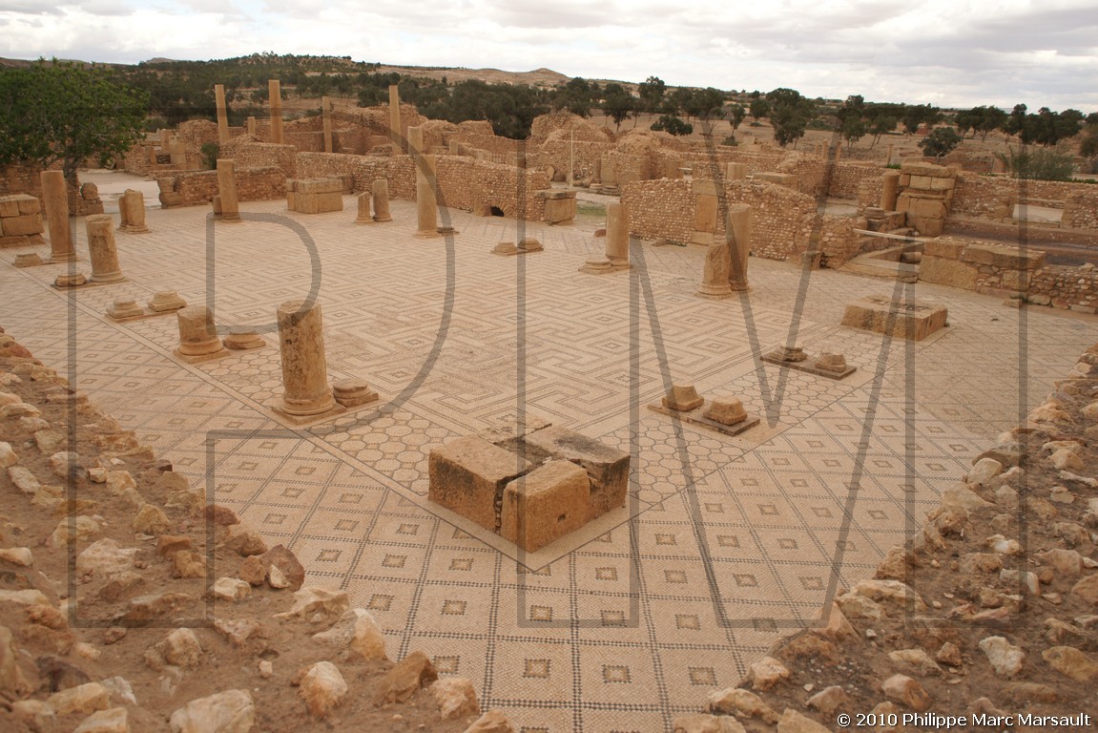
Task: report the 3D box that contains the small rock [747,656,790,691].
[{"bbox_3d":[0.672,0.940,2.245,0.130,0.079,0.098,7,20,19],"label":"small rock"}]

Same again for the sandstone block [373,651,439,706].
[{"bbox_3d":[-0.429,0.932,2.196,0.199,0.130,0.157,-4,20,-13],"label":"sandstone block"}]

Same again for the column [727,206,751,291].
[{"bbox_3d":[3.815,-2.380,14.719,0.550,1.680,0.550,18,25,41],"label":"column"}]

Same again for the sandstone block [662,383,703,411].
[{"bbox_3d":[1.583,0.335,8.691,0.360,0.235,0.360,18,25,41],"label":"sandstone block"}]

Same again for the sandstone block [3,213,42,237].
[{"bbox_3d":[-14.040,-3.771,19.411,0.600,0.487,0.900,18,23,40],"label":"sandstone block"}]

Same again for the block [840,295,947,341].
[{"bbox_3d":[5.891,-0.862,12.497,1.280,0.345,1.280,18,25,41],"label":"block"}]

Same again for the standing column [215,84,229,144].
[{"bbox_3d":[-19.412,-14.338,43.710,0.560,4.500,0.560,18,24,39],"label":"standing column"}]

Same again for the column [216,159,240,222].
[{"bbox_3d":[-10.260,-5.620,23.331,0.640,1.825,0.640,18,24,39],"label":"column"}]

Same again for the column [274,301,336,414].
[{"bbox_3d":[-2.788,-0.128,8.312,0.570,1.170,0.570,18,25,41],"label":"column"}]

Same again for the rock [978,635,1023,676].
[{"bbox_3d":[1.683,1.079,2.720,0.145,0.100,0.115,3,17,0],"label":"rock"}]

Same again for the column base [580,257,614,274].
[{"bbox_3d":[1.060,-2.235,16.005,0.570,0.230,0.570,18,26,41],"label":"column base"}]

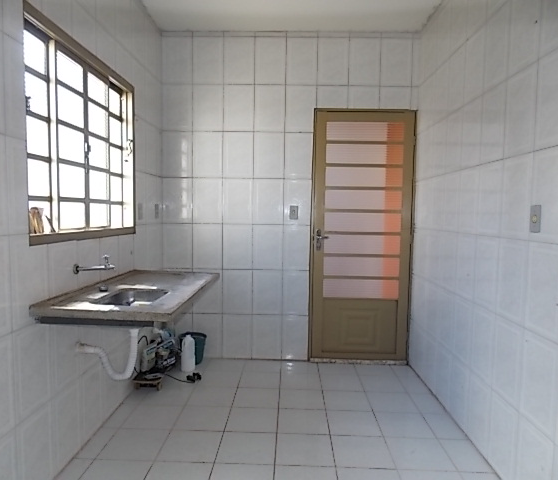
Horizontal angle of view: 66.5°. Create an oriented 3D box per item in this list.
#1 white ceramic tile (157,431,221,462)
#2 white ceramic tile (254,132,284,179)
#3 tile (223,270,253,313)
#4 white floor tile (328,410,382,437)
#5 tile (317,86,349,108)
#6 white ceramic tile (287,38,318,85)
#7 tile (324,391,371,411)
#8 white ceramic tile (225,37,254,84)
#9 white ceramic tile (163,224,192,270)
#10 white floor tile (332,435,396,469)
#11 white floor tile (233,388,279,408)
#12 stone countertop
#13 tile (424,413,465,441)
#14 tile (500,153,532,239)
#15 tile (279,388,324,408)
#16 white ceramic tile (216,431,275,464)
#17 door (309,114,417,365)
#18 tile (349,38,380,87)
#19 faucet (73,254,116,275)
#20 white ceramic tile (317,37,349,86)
[{"bbox_3d":[-0.471,1.122,2.309,0.302,0.010,0.306,1,4,2],"label":"white ceramic tile"},{"bbox_3d":[-0.084,-0.718,3.613,0.261,0.391,0.010,1,4,1],"label":"white ceramic tile"},{"bbox_3d":[-0.356,0.448,3.661,0.257,0.385,0.010,1,4,2],"label":"tile"},{"bbox_3d":[0.449,1.117,2.590,0.302,0.010,0.305,1,4,2],"label":"white floor tile"},{"bbox_3d":[0.447,-1.177,3.533,0.257,0.199,0.010,1,4,2],"label":"tile"},{"bbox_3d":[0.193,-1.475,3.522,0.257,0.385,0.010,1,4,2],"label":"white ceramic tile"},{"bbox_3d":[0.459,1.094,2.889,0.302,0.014,0.304,1,4,2],"label":"tile"},{"bbox_3d":[-0.324,-1.486,3.534,0.256,0.385,0.010,1,4,2],"label":"white ceramic tile"},{"bbox_3d":[-0.867,0.052,3.650,0.257,0.385,0.010,1,4,2],"label":"white ceramic tile"},{"bbox_3d":[0.445,1.147,2.301,0.305,0.010,0.305,1,4,2],"label":"white floor tile"},{"bbox_3d":[-0.150,1.084,2.909,0.302,0.014,0.304,1,4,2],"label":"white floor tile"},{"bbox_3d":[-0.741,0.275,2.393,0.609,0.055,1.212,1,4,1],"label":"stone countertop"},{"bbox_3d":[0.994,1.128,2.575,0.175,0.010,0.305,1,4,2],"label":"tile"},{"bbox_3d":[1.131,-0.203,2.023,0.010,0.394,0.264,1,4,1],"label":"tile"},{"bbox_3d":[0.156,1.094,2.908,0.302,0.010,0.306,1,4,2],"label":"tile"},{"bbox_3d":[-0.173,1.142,2.334,0.309,0.010,0.315,1,4,1],"label":"white ceramic tile"},{"bbox_3d":[0.716,-0.028,3.681,0.862,2.164,0.059,1,4,2],"label":"door"},{"bbox_3d":[0.719,-1.494,3.571,0.264,0.394,0.010,1,4,2],"label":"tile"},{"bbox_3d":[-0.927,0.128,2.150,0.205,0.105,0.055,1,4,2],"label":"faucet"},{"bbox_3d":[0.452,-1.488,3.549,0.261,0.391,0.010,1,4,1],"label":"white ceramic tile"}]

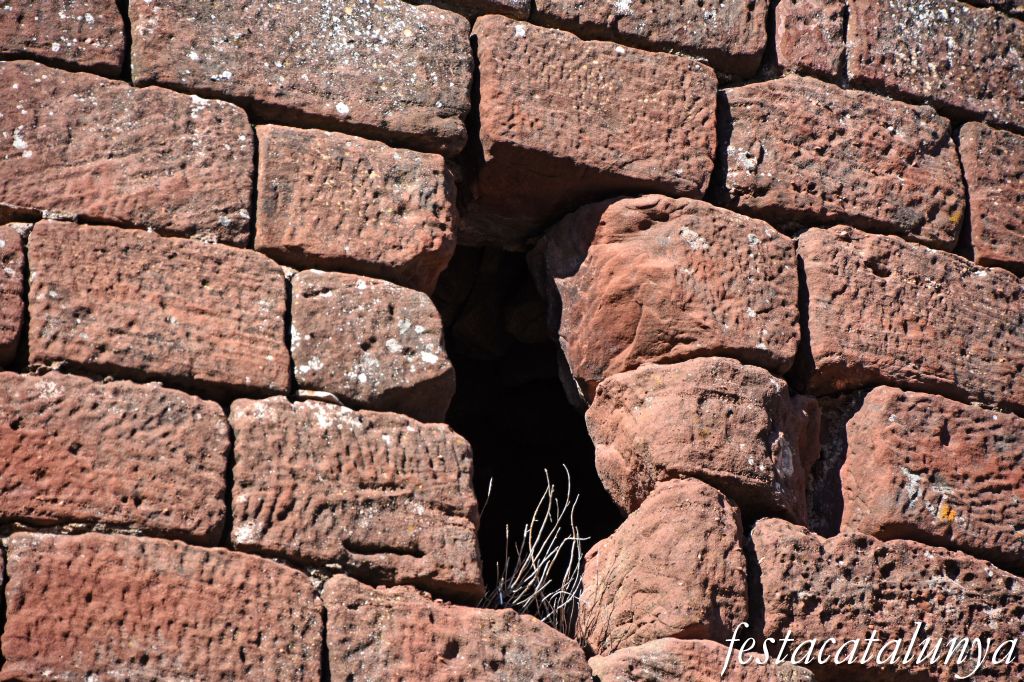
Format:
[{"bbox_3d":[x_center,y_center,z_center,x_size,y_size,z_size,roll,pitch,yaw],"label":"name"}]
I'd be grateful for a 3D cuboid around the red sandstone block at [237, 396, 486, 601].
[{"bbox_3d":[-0.323,0.365,12.279,0.479,0.361,0.310,9,-38,-12],"label":"red sandstone block"}]

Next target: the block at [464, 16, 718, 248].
[{"bbox_3d":[0.120,-0.371,13.024,0.495,0.319,0.340,11,-38,-15],"label":"block"}]

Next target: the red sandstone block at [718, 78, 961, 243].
[{"bbox_3d":[0.607,-0.281,13.144,0.500,0.339,0.310,13,-39,-17],"label":"red sandstone block"}]

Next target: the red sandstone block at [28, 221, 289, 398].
[{"bbox_3d":[-0.688,0.019,12.426,0.494,0.339,0.310,8,-38,-10],"label":"red sandstone block"}]

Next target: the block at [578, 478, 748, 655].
[{"bbox_3d":[0.270,0.485,12.414,0.281,0.351,0.290,12,-39,-15],"label":"block"}]

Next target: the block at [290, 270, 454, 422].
[{"bbox_3d":[-0.298,0.068,12.501,0.309,0.283,0.290,10,-38,-12],"label":"block"}]

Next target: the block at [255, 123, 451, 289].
[{"bbox_3d":[-0.336,-0.186,12.693,0.388,0.301,0.310,9,-38,-12],"label":"block"}]

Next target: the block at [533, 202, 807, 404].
[{"bbox_3d":[0.281,-0.021,12.822,0.470,0.367,0.330,12,-39,-15],"label":"block"}]

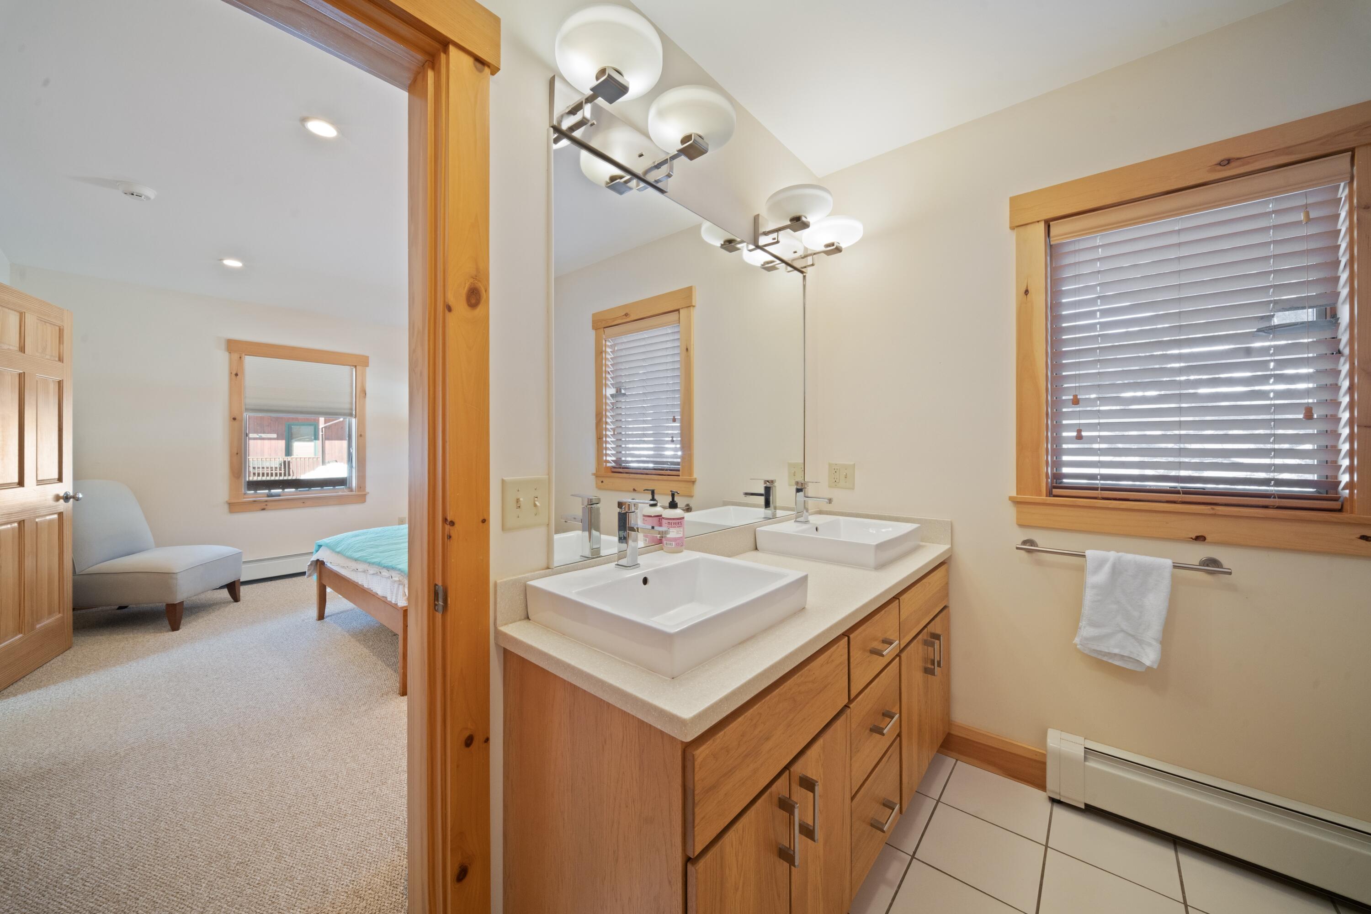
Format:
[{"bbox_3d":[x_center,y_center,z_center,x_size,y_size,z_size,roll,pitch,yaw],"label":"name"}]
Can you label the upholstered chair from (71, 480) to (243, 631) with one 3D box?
[{"bbox_3d":[-3.906,0.675,3.301,0.840,0.990,0.650,0,1,-13],"label":"upholstered chair"}]

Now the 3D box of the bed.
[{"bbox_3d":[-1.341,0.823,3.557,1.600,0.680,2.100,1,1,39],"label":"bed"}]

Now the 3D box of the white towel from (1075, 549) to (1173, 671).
[{"bbox_3d":[1.414,0.494,1.483,0.215,0.355,0.065,1,1,38],"label":"white towel"}]

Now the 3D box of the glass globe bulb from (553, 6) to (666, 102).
[{"bbox_3d":[-0.187,-0.971,1.110,0.250,0.120,0.250,0,1,0],"label":"glass globe bulb"}]

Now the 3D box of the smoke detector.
[{"bbox_3d":[-2.796,-1.359,2.330,0.135,0.045,0.135,1,1,41],"label":"smoke detector"}]

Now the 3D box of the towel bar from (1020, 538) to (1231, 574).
[{"bbox_3d":[1.417,0.322,1.518,0.510,0.048,0.080,1,1,38],"label":"towel bar"}]

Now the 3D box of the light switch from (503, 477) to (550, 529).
[{"bbox_3d":[-0.379,0.112,1.085,0.015,0.121,0.120,1,1,41],"label":"light switch"}]

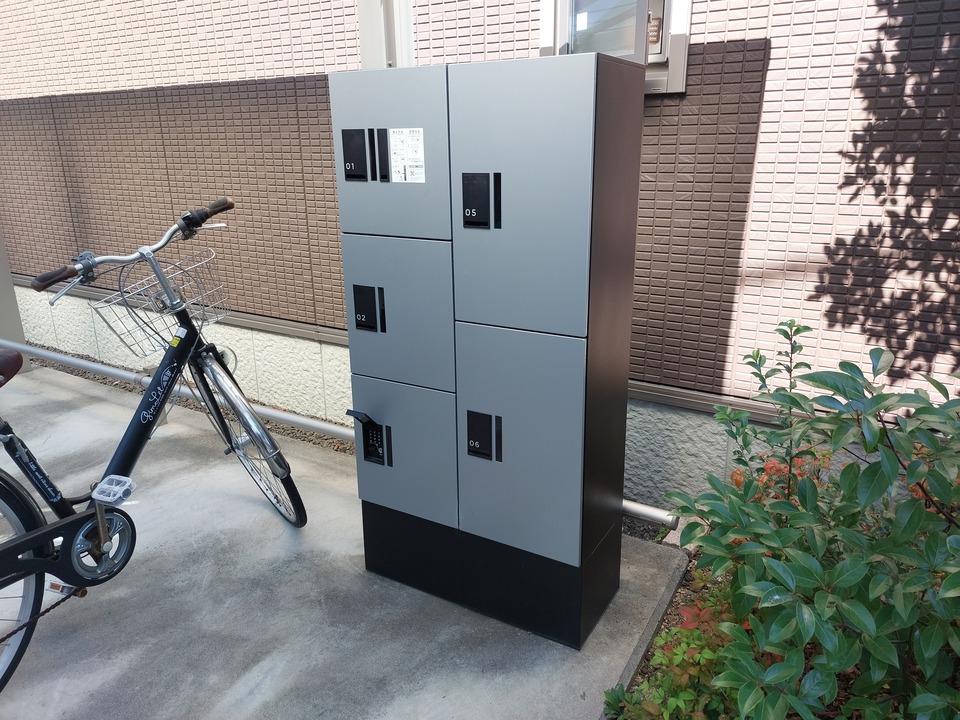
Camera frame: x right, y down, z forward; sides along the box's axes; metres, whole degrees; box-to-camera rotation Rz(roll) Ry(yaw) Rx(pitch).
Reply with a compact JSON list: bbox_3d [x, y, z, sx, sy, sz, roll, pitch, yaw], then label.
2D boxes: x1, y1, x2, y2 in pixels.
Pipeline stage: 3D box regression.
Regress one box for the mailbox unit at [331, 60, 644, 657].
[{"bbox_3d":[0.016,-0.013,1.840,0.714,1.450,0.304,9,20,30],"label":"mailbox unit"}]

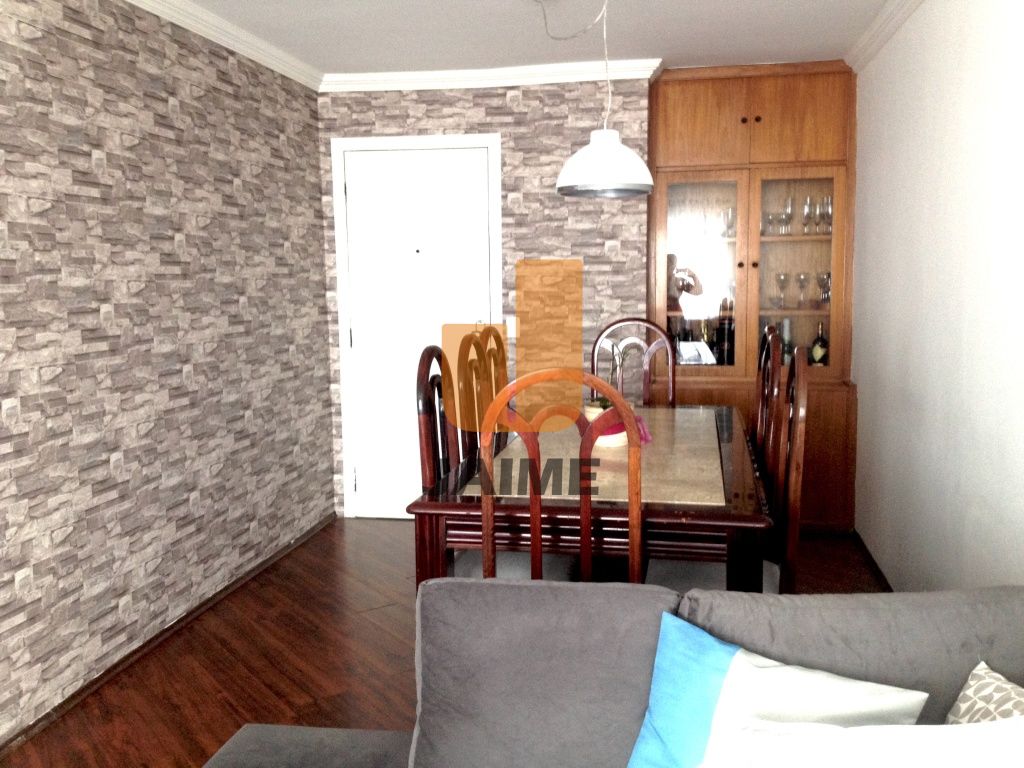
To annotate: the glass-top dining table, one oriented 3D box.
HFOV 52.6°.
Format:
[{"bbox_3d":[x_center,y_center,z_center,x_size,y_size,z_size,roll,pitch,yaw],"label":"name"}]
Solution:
[{"bbox_3d":[0.379,0.605,3.785,0.945,0.774,2.163,1,6,10],"label":"glass-top dining table"}]

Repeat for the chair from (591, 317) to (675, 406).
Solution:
[{"bbox_3d":[0.553,0.290,4.840,0.421,1.166,0.480,1,6,10],"label":"chair"}]

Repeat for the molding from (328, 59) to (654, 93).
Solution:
[{"bbox_3d":[-0.146,-1.628,5.479,1.872,0.093,0.078,1,6,10],"label":"molding"}]

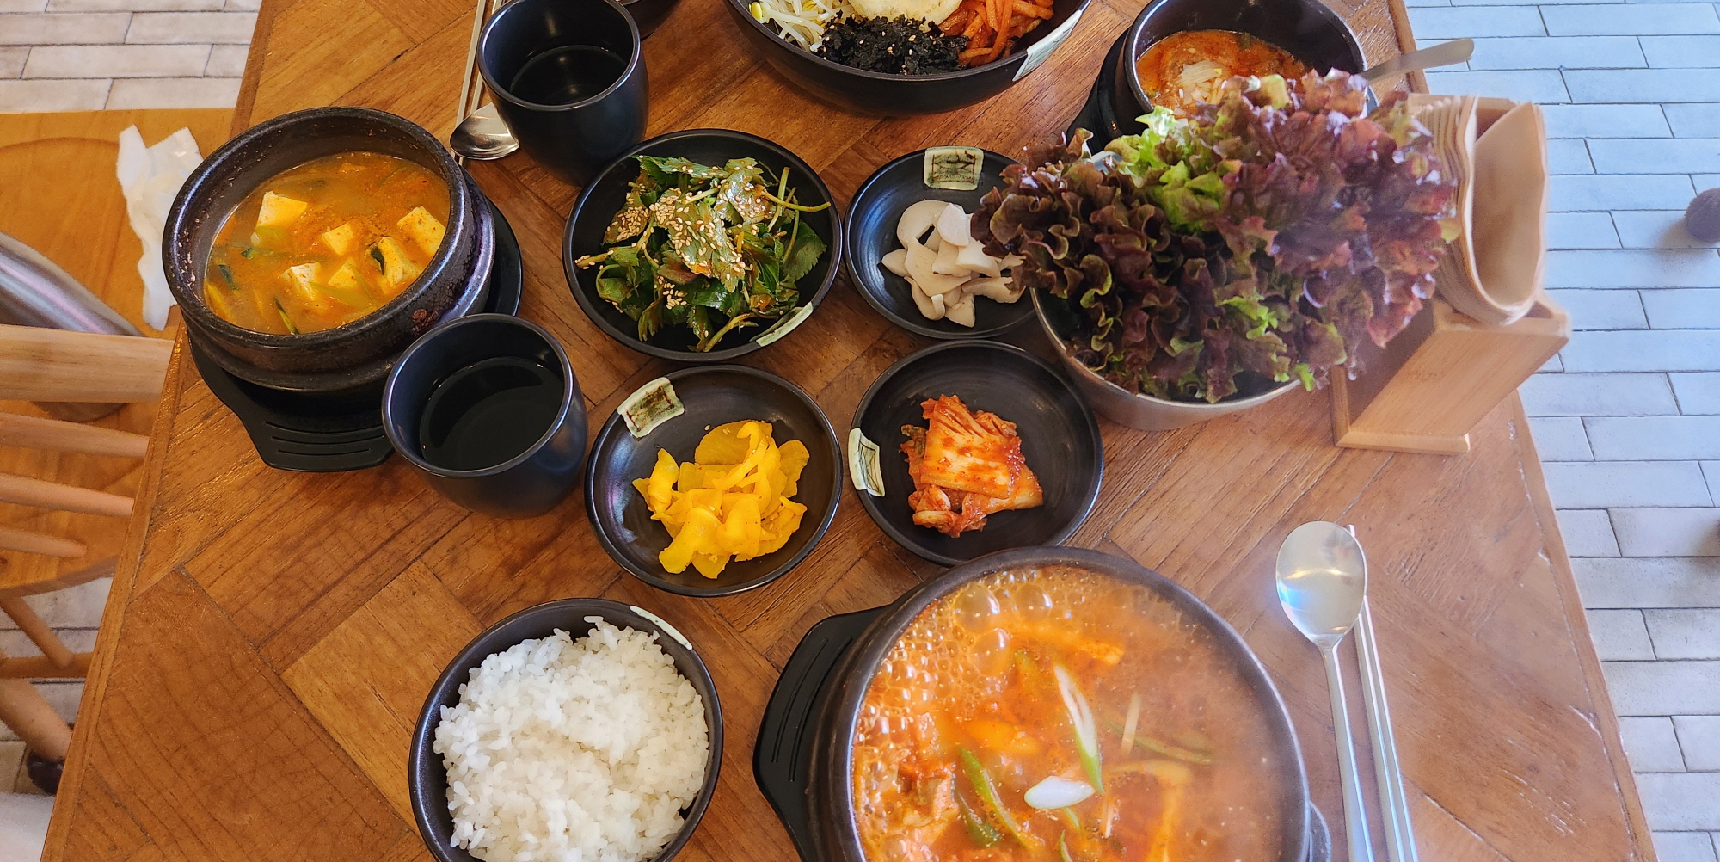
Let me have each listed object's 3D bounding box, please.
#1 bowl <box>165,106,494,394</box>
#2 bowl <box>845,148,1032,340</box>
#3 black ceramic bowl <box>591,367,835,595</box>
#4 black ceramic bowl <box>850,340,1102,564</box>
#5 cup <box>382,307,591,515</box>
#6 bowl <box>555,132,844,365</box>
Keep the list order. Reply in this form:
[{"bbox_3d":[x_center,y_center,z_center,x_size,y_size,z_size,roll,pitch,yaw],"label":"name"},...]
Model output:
[{"bbox_3d":[-0.232,-0.075,0.517,0.136,0.064,0.136,0,66,0],"label":"bowl"},{"bbox_3d":[0.046,-0.084,0.550,0.107,0.027,0.107,0,66,0],"label":"bowl"},{"bbox_3d":[-0.062,0.025,0.500,0.108,0.027,0.108,0,66,0],"label":"black ceramic bowl"},{"bbox_3d":[0.050,0.013,0.506,0.107,0.027,0.107,0,66,0],"label":"black ceramic bowl"},{"bbox_3d":[-0.150,0.001,0.484,0.074,0.076,0.074,0,66,0],"label":"cup"},{"bbox_3d":[-0.072,-0.082,0.545,0.128,0.034,0.128,0,66,0],"label":"bowl"}]

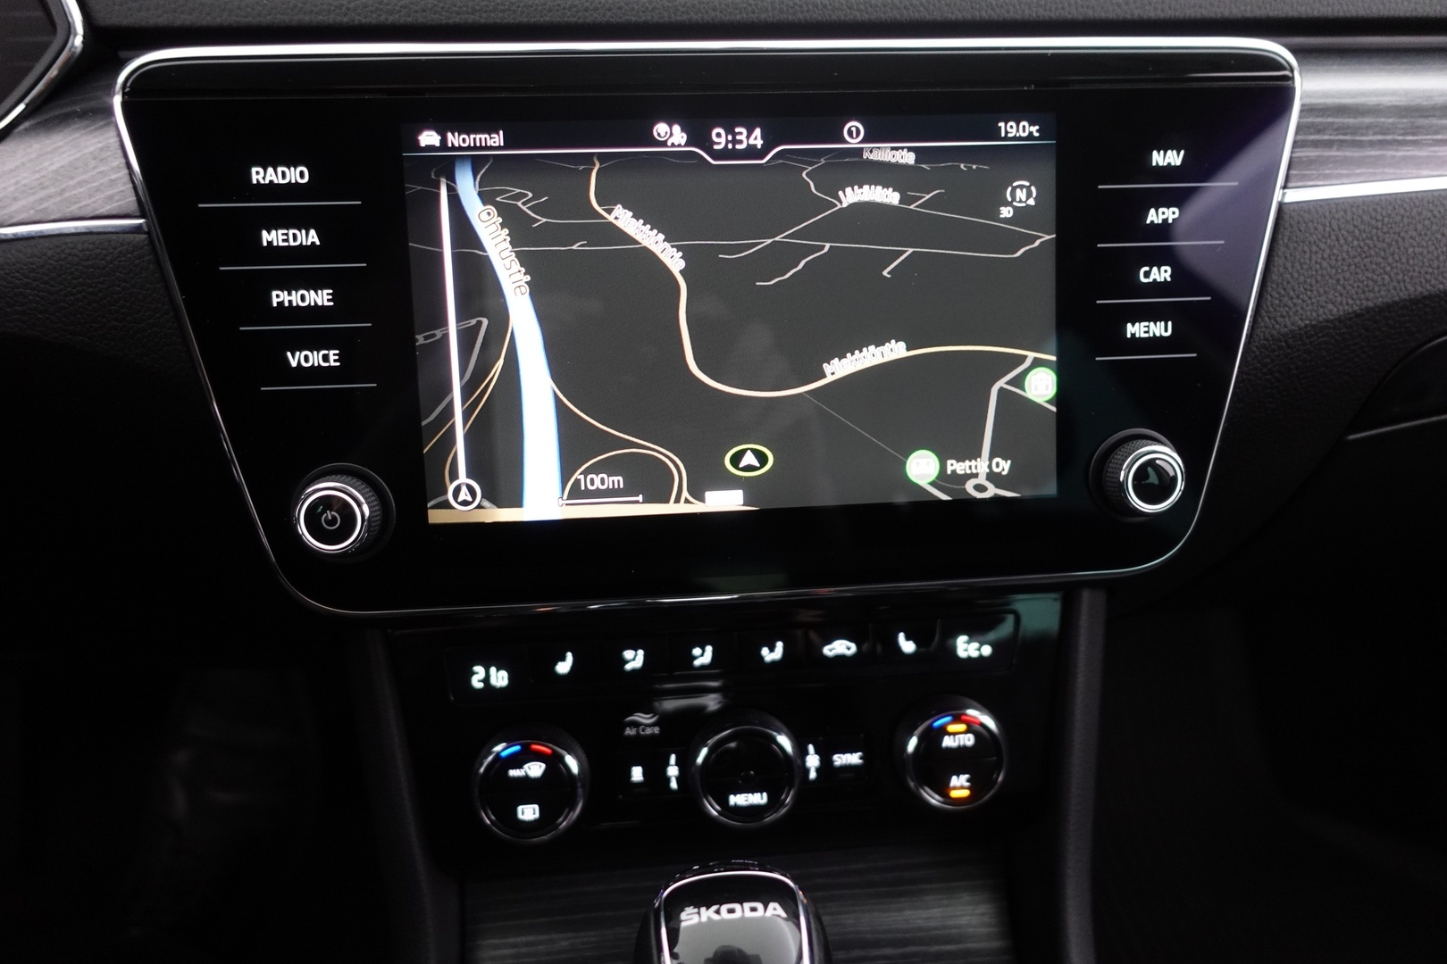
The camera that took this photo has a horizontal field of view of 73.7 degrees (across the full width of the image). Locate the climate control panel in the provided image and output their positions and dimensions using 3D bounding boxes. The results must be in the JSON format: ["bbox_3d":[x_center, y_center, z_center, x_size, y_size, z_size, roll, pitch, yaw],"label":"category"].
[{"bbox_3d":[0.002,0.071,0.277,0.190,0.069,0.030,-2,1,-4],"label":"climate control panel"}]

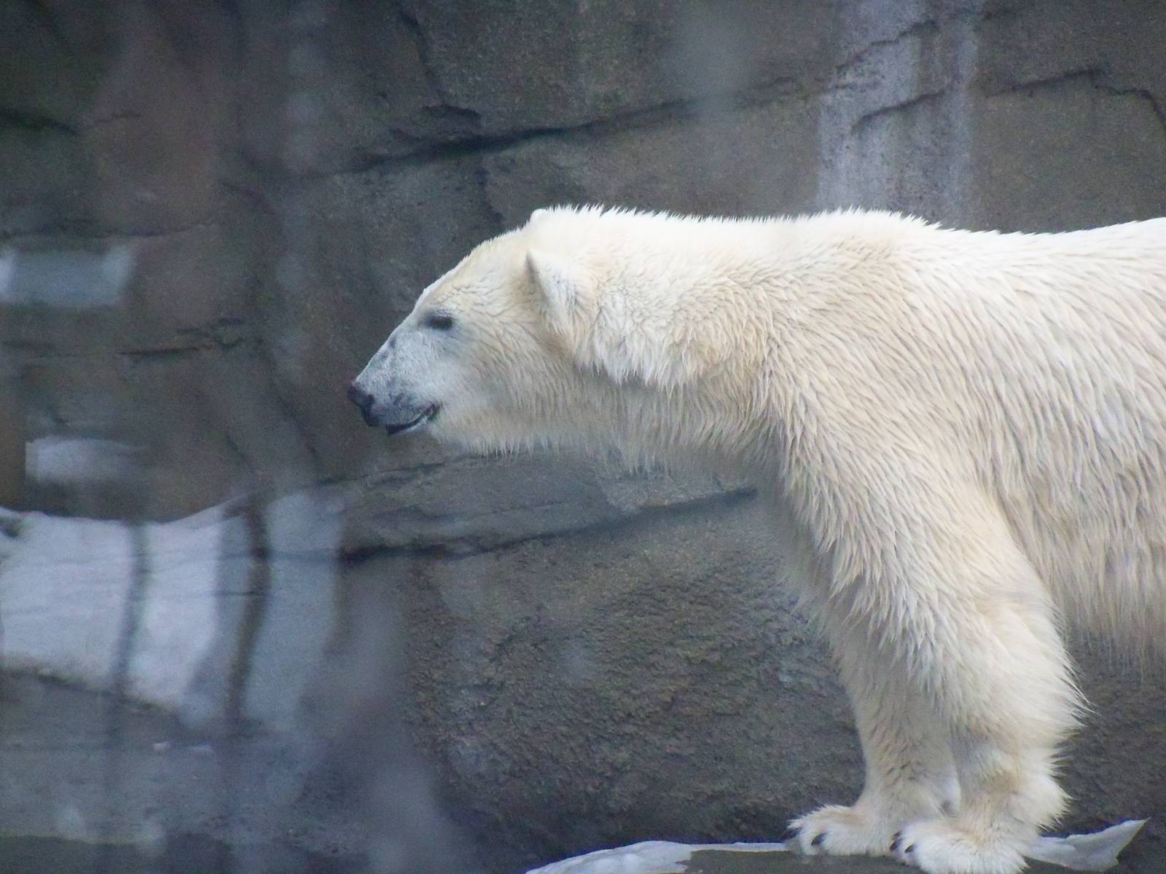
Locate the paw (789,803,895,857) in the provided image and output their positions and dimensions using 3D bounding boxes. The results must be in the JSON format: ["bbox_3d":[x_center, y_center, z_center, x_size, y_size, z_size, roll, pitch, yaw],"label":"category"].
[{"bbox_3d":[0.419,0.620,13.120,0.190,0.085,0.170,-1,7,-12],"label":"paw"}]

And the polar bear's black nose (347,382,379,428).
[{"bbox_3d":[-0.346,-0.050,13.070,0.050,0.062,0.068,-9,8,-5],"label":"polar bear's black nose"}]

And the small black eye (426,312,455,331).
[{"bbox_3d":[-0.223,-0.179,13.000,0.043,0.027,0.022,4,8,27],"label":"small black eye"}]

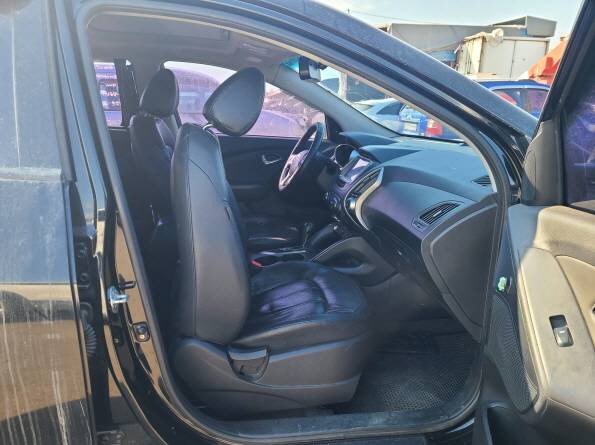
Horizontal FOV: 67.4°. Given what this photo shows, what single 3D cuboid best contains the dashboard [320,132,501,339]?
[{"bbox_3d":[0.402,-0.106,2.033,0.507,0.589,1.462,-3,18,-15],"label":"dashboard"}]

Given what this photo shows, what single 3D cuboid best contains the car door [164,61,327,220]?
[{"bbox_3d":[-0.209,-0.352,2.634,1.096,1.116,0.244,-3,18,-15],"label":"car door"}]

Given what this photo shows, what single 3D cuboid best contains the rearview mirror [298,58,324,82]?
[{"bbox_3d":[0.044,-0.597,1.778,0.056,0.081,0.249,0,17,-7],"label":"rearview mirror"}]

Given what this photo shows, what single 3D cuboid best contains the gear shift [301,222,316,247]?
[{"bbox_3d":[0.044,0.046,2.004,0.076,0.122,0.061,-3,18,-15],"label":"gear shift"}]

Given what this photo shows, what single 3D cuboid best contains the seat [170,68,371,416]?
[{"bbox_3d":[-0.105,0.039,1.530,0.650,1.076,0.538,-3,18,-15],"label":"seat"}]

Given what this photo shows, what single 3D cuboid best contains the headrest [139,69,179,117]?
[{"bbox_3d":[-0.623,-0.583,2.005,0.132,0.213,0.274,8,15,-18],"label":"headrest"}]

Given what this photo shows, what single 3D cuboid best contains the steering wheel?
[{"bbox_3d":[0.015,-0.327,2.263,0.091,0.388,0.388,26,9,-21],"label":"steering wheel"}]

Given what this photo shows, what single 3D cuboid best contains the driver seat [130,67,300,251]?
[{"bbox_3d":[-0.367,-0.187,2.185,0.770,1.070,0.530,-1,17,-5],"label":"driver seat"}]

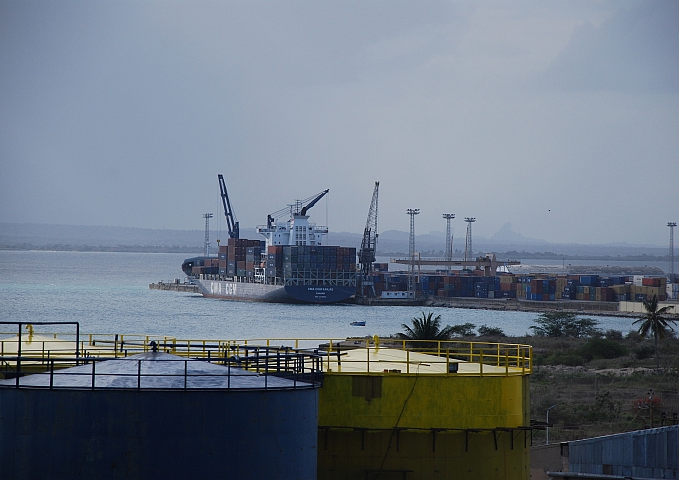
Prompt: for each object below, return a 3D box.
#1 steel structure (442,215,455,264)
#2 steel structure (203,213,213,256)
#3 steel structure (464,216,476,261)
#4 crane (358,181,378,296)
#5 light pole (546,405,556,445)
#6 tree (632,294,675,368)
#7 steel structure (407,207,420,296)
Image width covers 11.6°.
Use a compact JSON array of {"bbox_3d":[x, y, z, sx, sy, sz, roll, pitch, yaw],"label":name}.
[{"bbox_3d":[45.211,5.796,1387.000,4.900,33.000,4.700,1,0,-14],"label":"steel structure"},{"bbox_3d":[-62.215,4.069,1585.000,4.900,33.000,4.700,1,0,-14],"label":"steel structure"},{"bbox_3d":[60.415,6.318,1545.000,4.900,33.000,4.700,1,0,-14],"label":"steel structure"},{"bbox_3d":[10.838,-0.112,1252.000,6.500,42.700,10.500,1,0,16],"label":"crane"},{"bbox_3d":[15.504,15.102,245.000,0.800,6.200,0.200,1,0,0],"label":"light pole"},{"bbox_3d":[50.613,14.749,540.000,7.400,11.900,7.200,1,0,0],"label":"tree"},{"bbox_3d":[27.087,4.915,1238.000,4.900,33.000,4.700,1,0,-14],"label":"steel structure"}]

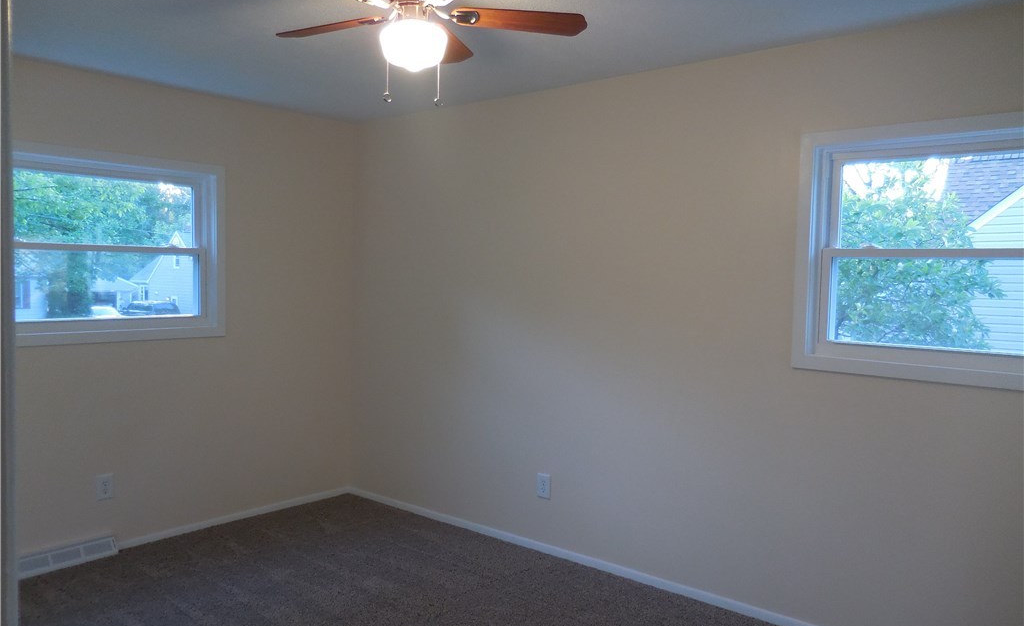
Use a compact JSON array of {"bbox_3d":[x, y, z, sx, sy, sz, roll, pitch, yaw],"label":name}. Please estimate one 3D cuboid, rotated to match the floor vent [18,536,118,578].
[{"bbox_3d":[-2.135,1.160,3.534,0.054,0.106,0.478,3,3,40],"label":"floor vent"}]

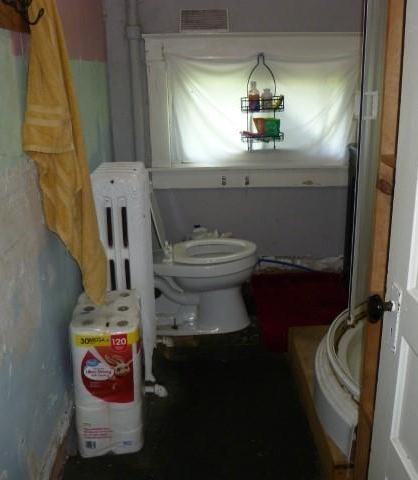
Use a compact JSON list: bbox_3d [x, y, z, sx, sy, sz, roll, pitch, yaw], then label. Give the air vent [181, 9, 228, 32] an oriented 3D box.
[{"bbox_3d":[-0.027,-1.357,3.204,0.295,0.140,0.020,-1,17,0],"label":"air vent"}]

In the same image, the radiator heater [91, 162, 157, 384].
[{"bbox_3d":[-0.368,0.169,2.336,0.205,0.970,0.330,-1,17,0],"label":"radiator heater"}]

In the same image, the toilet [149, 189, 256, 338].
[{"bbox_3d":[-0.086,0.089,2.789,0.745,0.780,0.440,-1,17,0],"label":"toilet"}]

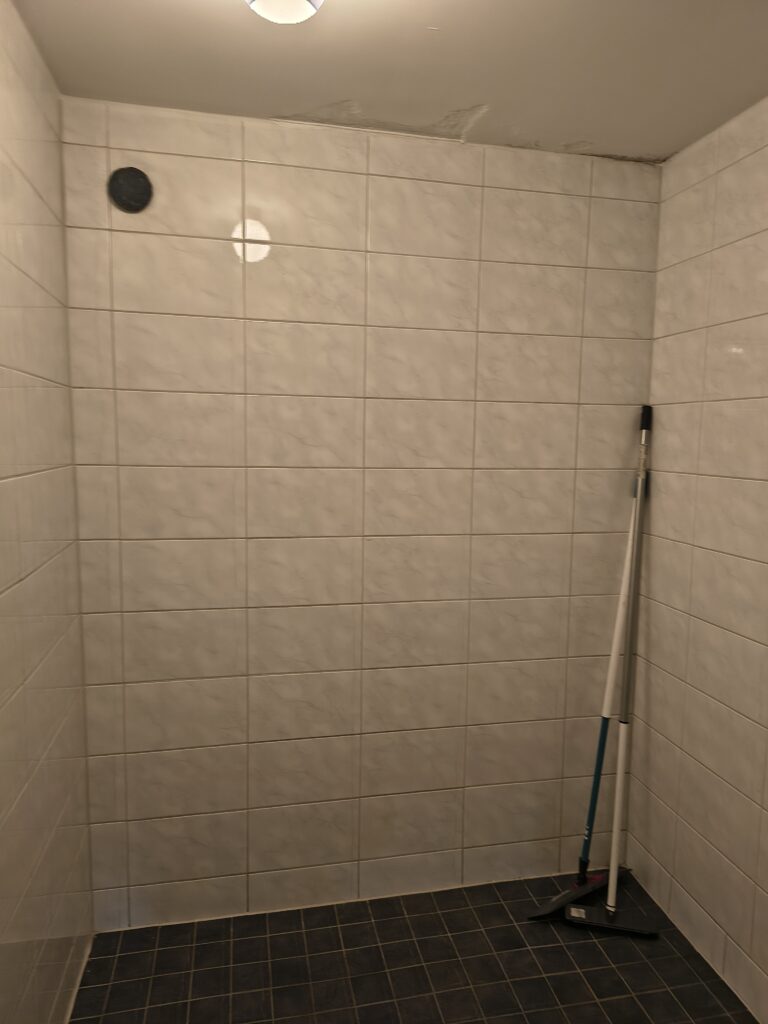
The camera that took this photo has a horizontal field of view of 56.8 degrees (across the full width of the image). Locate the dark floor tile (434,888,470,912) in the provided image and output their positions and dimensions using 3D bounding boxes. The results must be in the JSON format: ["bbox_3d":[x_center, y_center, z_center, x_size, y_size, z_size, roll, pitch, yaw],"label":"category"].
[{"bbox_3d":[0.203,1.193,2.180,0.097,0.009,0.097,-1,6,-12],"label":"dark floor tile"}]

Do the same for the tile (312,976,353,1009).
[{"bbox_3d":[-0.129,1.230,1.802,0.097,0.009,0.097,-1,6,-12],"label":"tile"}]

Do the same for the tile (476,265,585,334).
[{"bbox_3d":[0.437,-0.625,2.080,0.330,0.199,0.009,-1,7,-13],"label":"tile"}]

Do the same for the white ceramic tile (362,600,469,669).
[{"bbox_3d":[0.097,0.368,2.129,0.330,0.197,0.009,-1,7,-13],"label":"white ceramic tile"}]

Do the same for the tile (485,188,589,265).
[{"bbox_3d":[0.442,-0.825,2.065,0.330,0.197,0.009,-1,7,-13],"label":"tile"}]

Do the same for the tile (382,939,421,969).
[{"bbox_3d":[0.049,1.231,1.966,0.099,0.009,0.099,-1,6,-12],"label":"tile"}]

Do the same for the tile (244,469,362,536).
[{"bbox_3d":[-0.221,-0.026,2.012,0.331,0.197,0.009,-1,7,-13],"label":"tile"}]

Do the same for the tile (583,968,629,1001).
[{"bbox_3d":[0.583,1.235,1.857,0.098,0.010,0.098,-1,6,-12],"label":"tile"}]

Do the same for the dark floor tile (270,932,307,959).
[{"bbox_3d":[-0.269,1.212,1.981,0.097,0.009,0.097,0,7,-13],"label":"dark floor tile"}]

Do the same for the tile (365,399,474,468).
[{"bbox_3d":[0.107,-0.229,2.065,0.331,0.197,0.010,-1,7,-13],"label":"tile"}]

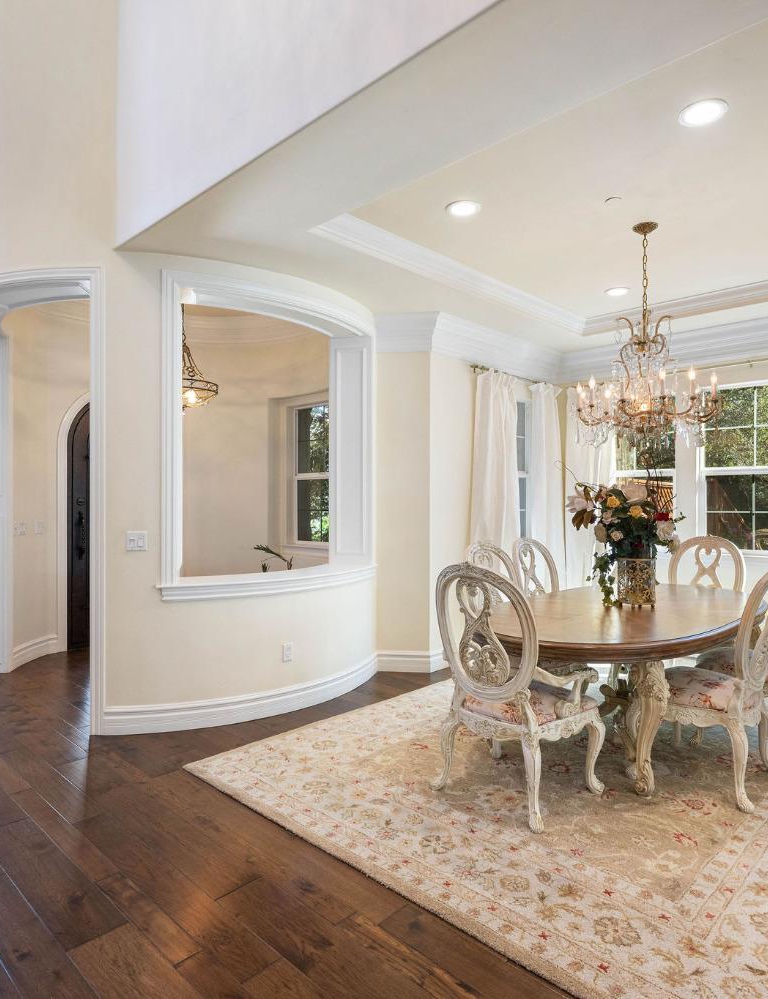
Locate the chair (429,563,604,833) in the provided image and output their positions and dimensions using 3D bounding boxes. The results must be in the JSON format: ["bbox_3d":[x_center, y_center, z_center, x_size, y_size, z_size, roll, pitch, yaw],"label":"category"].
[{"bbox_3d":[0.618,0.854,3.049,0.672,1.151,0.715,0,0,44],"label":"chair"}]

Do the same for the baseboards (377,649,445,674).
[{"bbox_3d":[0.240,1.350,5.248,0.586,0.165,0.160,0,0,-1],"label":"baseboards"}]

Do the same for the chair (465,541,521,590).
[{"bbox_3d":[0.903,0.844,4.001,0.680,1.122,0.570,0,0,45],"label":"chair"}]

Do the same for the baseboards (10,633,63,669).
[{"bbox_3d":[-3.040,1.315,5.405,0.065,0.170,0.600,0,0,7],"label":"baseboards"}]

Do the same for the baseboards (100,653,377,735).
[{"bbox_3d":[-0.728,1.278,4.157,2.066,0.177,0.387,0,0,-41],"label":"baseboards"}]

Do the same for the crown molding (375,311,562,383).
[{"bbox_3d":[0.862,-1.305,5.564,0.469,0.275,2.236,0,0,45],"label":"crown molding"}]

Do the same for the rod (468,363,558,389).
[{"bbox_3d":[1.243,-1.125,5.854,0.100,0.060,1.510,0,0,45],"label":"rod"}]

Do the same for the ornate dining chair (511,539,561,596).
[{"bbox_3d":[1.305,0.820,4.354,0.630,1.099,0.550,0,0,45],"label":"ornate dining chair"}]

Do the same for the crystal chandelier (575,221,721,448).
[{"bbox_3d":[1.556,-0.988,3.733,0.868,1.352,0.868,0,0,44],"label":"crystal chandelier"}]

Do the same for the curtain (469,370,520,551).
[{"bbox_3d":[0.994,0.130,5.545,0.170,2.539,0.757,0,0,45],"label":"curtain"}]

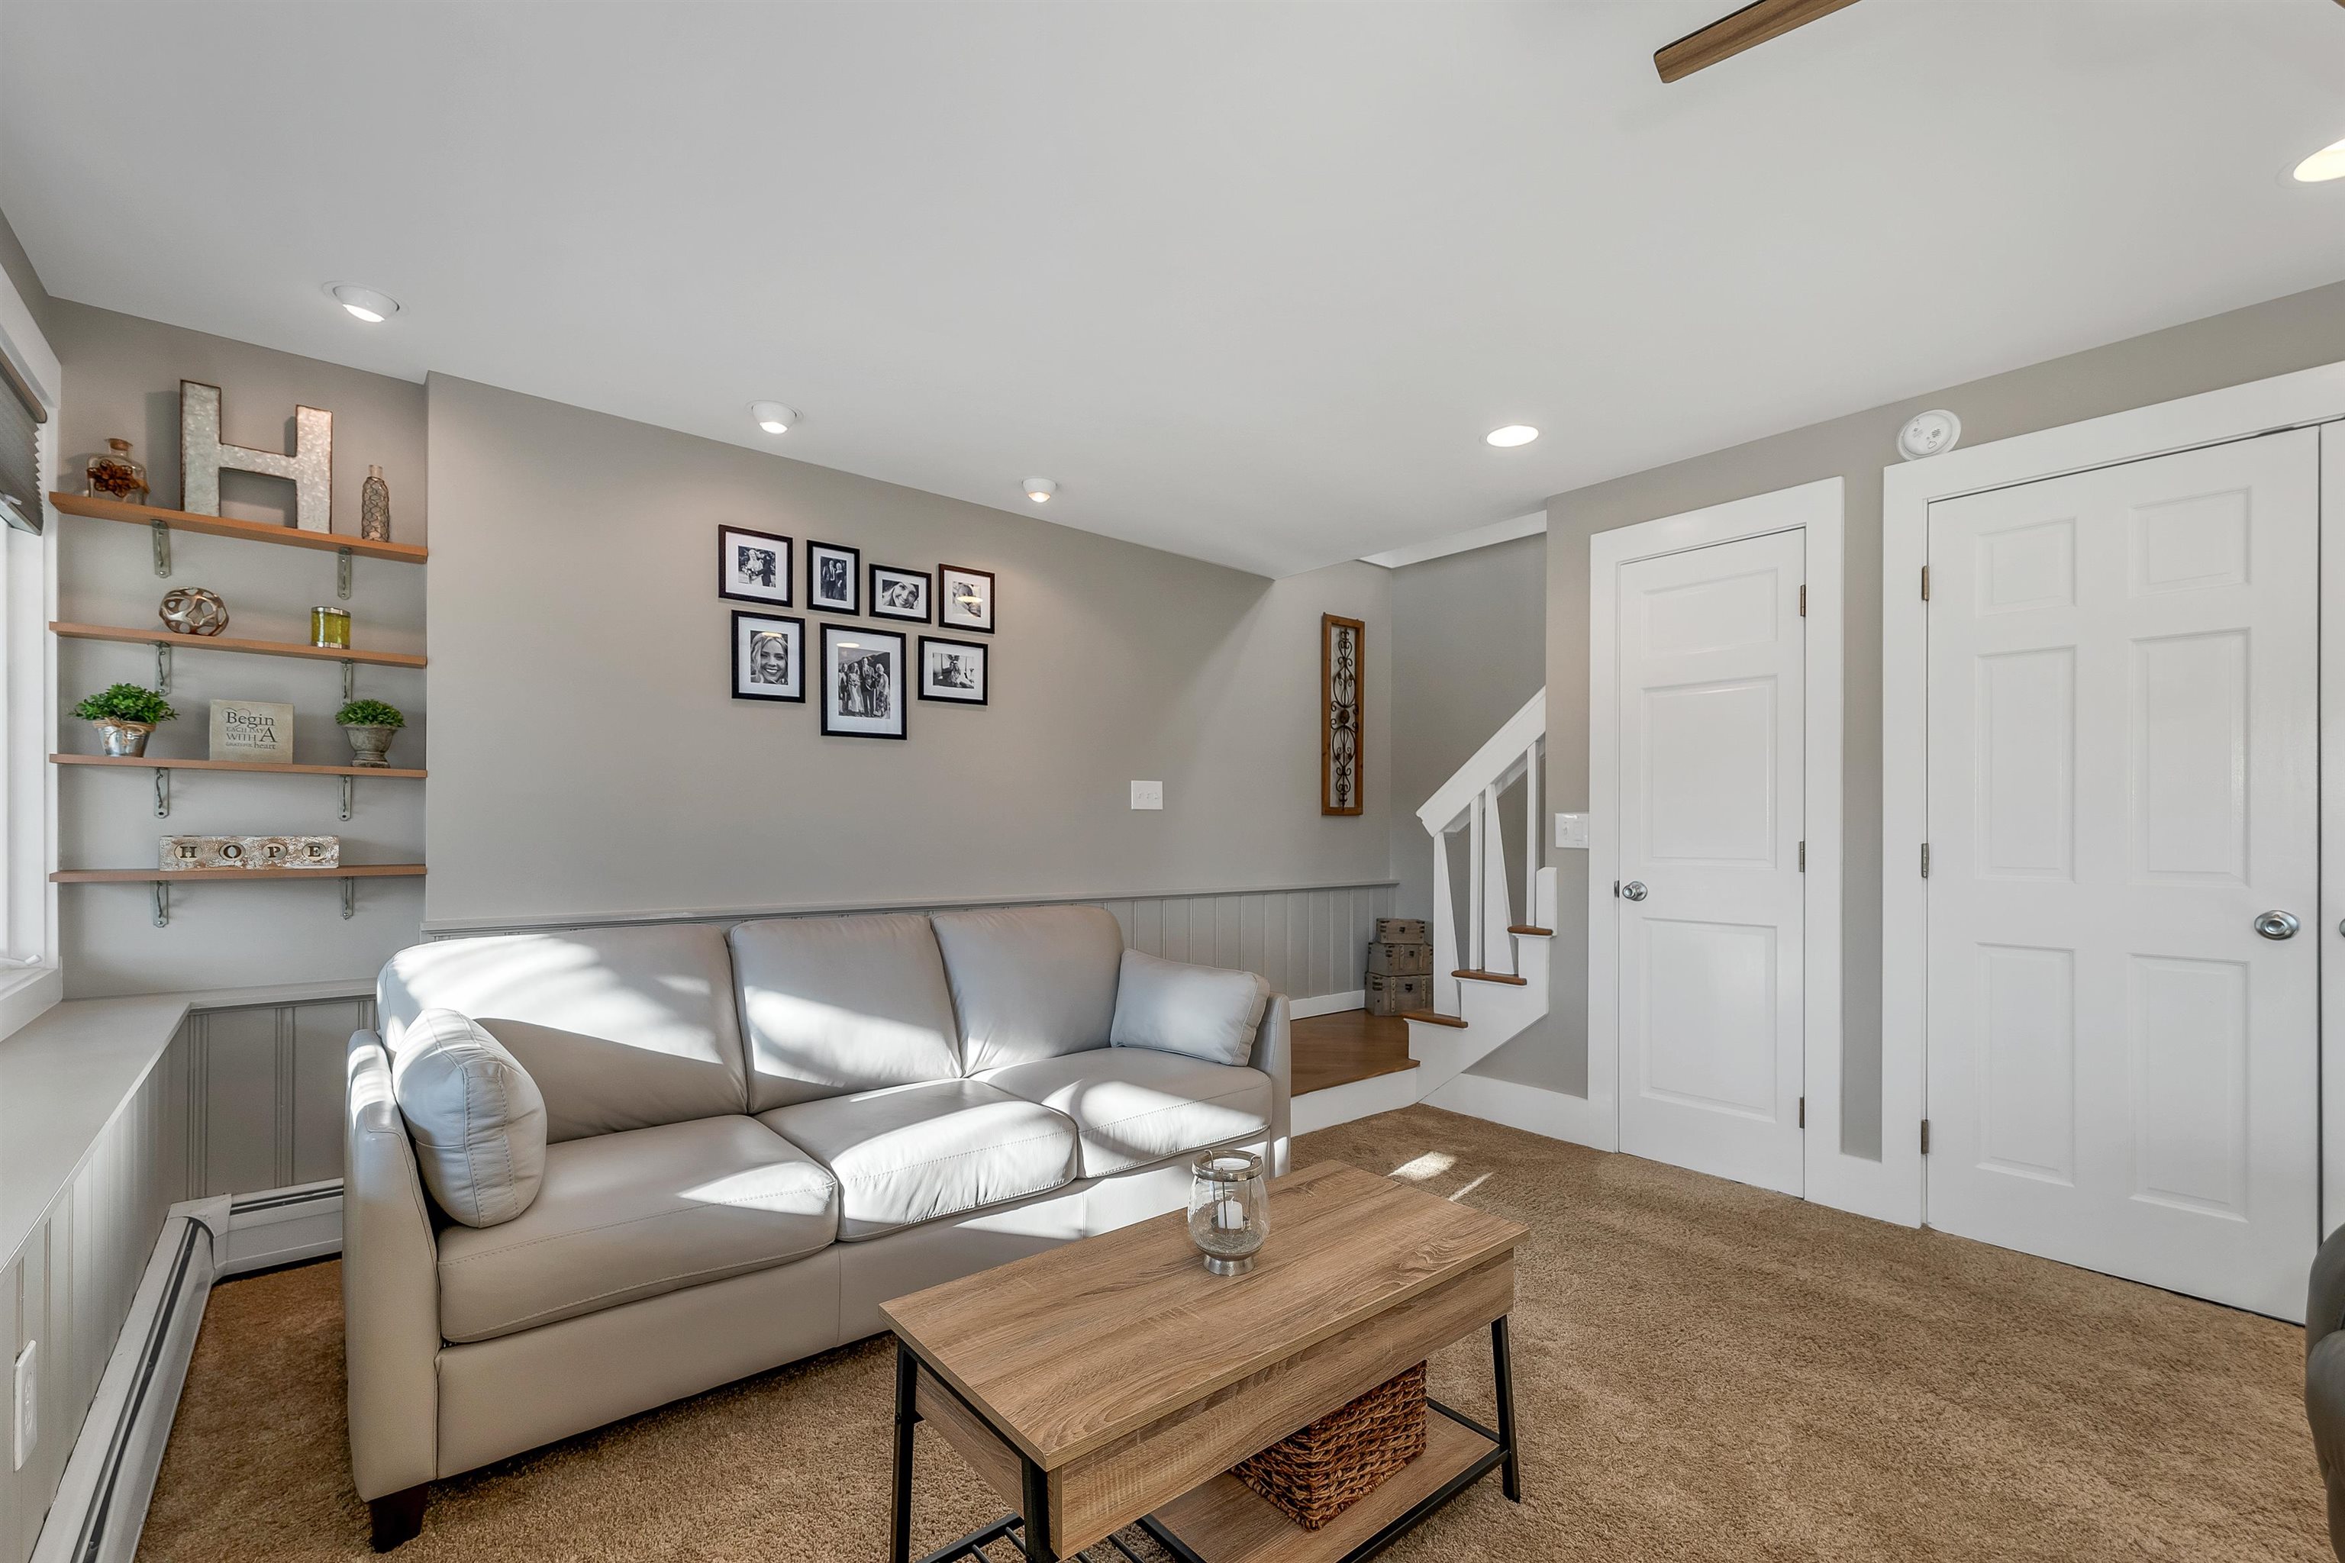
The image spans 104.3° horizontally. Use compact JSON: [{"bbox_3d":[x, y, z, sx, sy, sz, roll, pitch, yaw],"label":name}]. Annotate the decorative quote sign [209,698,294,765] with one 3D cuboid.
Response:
[{"bbox_3d":[-2.309,-0.123,2.289,0.149,0.155,0.035,1,-2,-38],"label":"decorative quote sign"}]

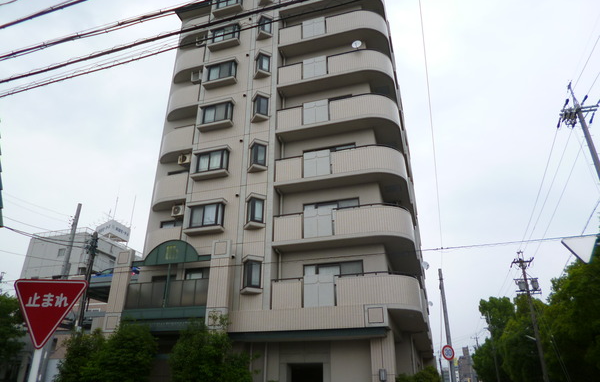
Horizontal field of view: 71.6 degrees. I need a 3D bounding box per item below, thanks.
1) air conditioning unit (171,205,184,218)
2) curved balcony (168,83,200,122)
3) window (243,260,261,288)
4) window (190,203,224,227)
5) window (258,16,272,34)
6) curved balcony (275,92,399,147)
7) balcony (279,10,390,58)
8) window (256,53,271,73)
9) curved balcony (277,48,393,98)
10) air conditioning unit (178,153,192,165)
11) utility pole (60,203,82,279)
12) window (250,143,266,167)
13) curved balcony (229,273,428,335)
[{"bbox_3d":[-5.992,1.016,20.757,0.788,0.546,0.283,-8,-27,15],"label":"air conditioning unit"},{"bbox_3d":[-6.519,-4.942,23.728,2.400,1.420,1.070,-8,-27,15],"label":"curved balcony"},{"bbox_3d":[-2.051,3.490,17.450,0.788,1.183,0.374,-8,-27,15],"label":"window"},{"bbox_3d":[-4.300,1.202,19.334,1.496,1.092,0.364,-8,-27,15],"label":"window"},{"bbox_3d":[-1.922,-8.999,22.737,0.784,1.059,0.344,-8,-28,16],"label":"window"},{"bbox_3d":[1.893,-3.198,19.875,5.582,1.389,2.173,-8,-28,16],"label":"curved balcony"},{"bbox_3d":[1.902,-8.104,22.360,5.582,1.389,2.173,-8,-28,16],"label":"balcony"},{"bbox_3d":[-1.927,-6.546,21.495,0.784,1.059,0.344,-8,-28,16],"label":"window"},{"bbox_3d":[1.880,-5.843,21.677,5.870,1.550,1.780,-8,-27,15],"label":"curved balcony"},{"bbox_3d":[-6.010,-1.645,22.057,0.788,0.546,0.283,-8,-27,15],"label":"air conditioning unit"},{"bbox_3d":[-13.491,6.210,22.984,0.340,12.007,0.340,-8,-27,15],"label":"utility pole"},{"bbox_3d":[-2.048,-1.746,19.995,0.788,1.183,0.374,-8,-27,15],"label":"window"},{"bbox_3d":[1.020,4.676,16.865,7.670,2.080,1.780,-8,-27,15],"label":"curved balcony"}]

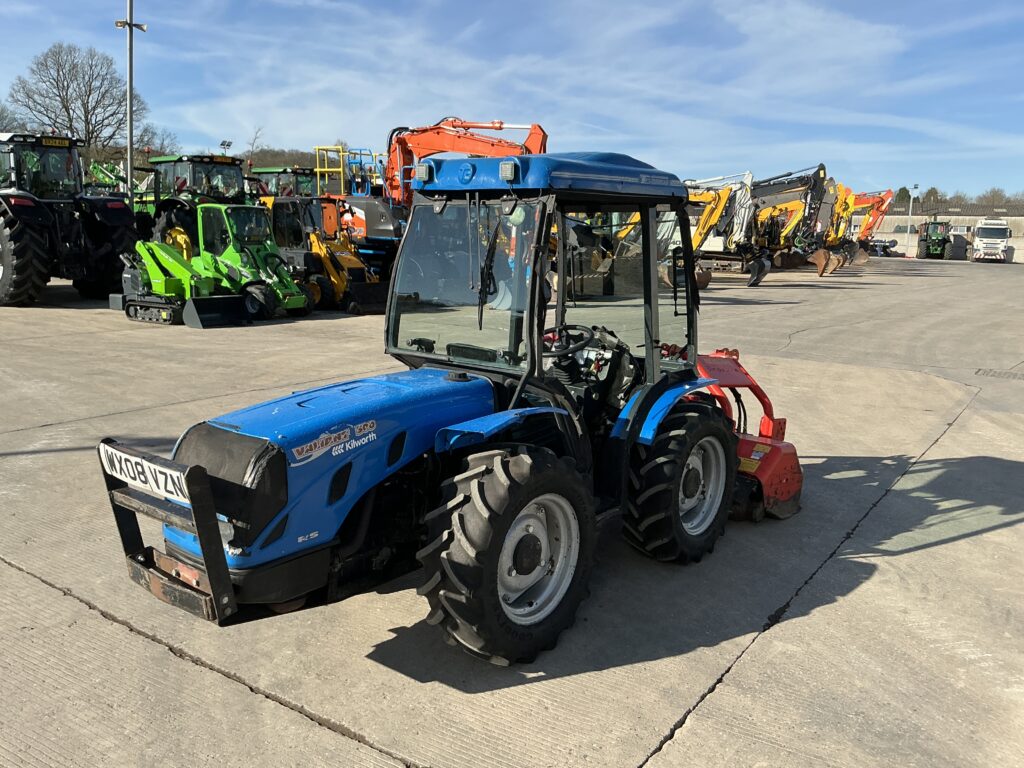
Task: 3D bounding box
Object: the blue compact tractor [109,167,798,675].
[{"bbox_3d":[0.170,-0.081,4.276,1.280,2.230,4.310,10,13,38],"label":"blue compact tractor"}]

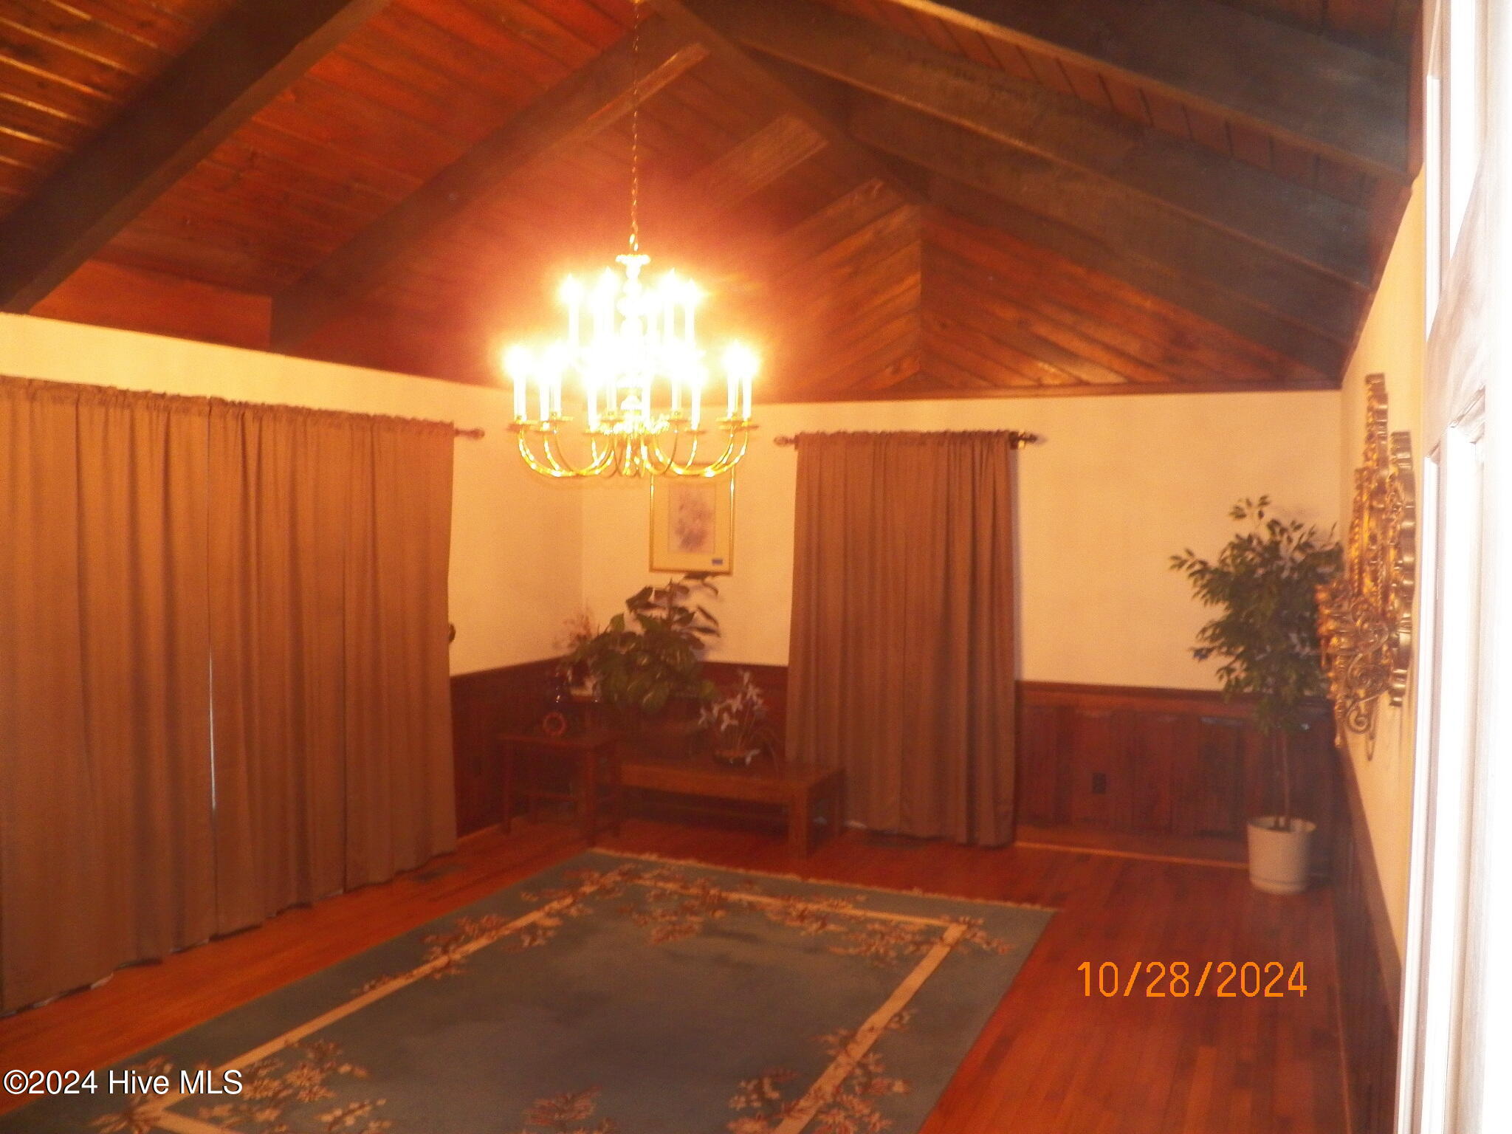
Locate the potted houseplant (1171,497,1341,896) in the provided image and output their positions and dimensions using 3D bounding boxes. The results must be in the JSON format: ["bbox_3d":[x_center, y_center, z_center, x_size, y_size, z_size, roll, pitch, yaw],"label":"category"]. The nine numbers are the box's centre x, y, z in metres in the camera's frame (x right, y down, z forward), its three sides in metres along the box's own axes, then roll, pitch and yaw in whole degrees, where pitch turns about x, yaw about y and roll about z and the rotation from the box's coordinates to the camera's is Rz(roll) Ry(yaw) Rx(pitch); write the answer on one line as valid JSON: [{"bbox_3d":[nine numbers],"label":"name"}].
[{"bbox_3d":[2.330,0.592,5.733,0.708,1.835,0.660,1,2,24],"label":"potted houseplant"}]

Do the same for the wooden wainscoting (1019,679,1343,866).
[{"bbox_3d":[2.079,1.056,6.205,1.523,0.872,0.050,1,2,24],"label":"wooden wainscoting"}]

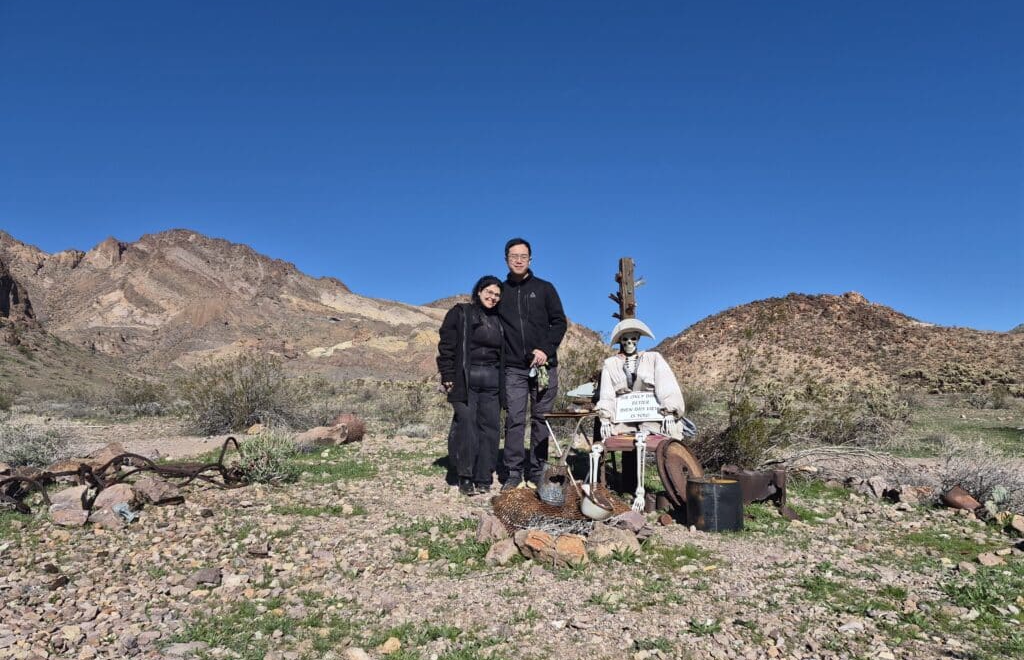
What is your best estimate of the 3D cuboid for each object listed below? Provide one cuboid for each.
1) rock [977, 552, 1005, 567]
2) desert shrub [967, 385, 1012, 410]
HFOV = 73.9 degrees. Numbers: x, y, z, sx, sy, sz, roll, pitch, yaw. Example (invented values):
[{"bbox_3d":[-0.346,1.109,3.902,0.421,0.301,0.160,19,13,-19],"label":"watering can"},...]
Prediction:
[{"bbox_3d":[2.145,1.029,3.050,0.125,0.055,0.090,-4,-5,35],"label":"rock"},{"bbox_3d":[15.439,2.183,22.000,1.300,0.850,1.300,-3,-5,35],"label":"desert shrub"}]

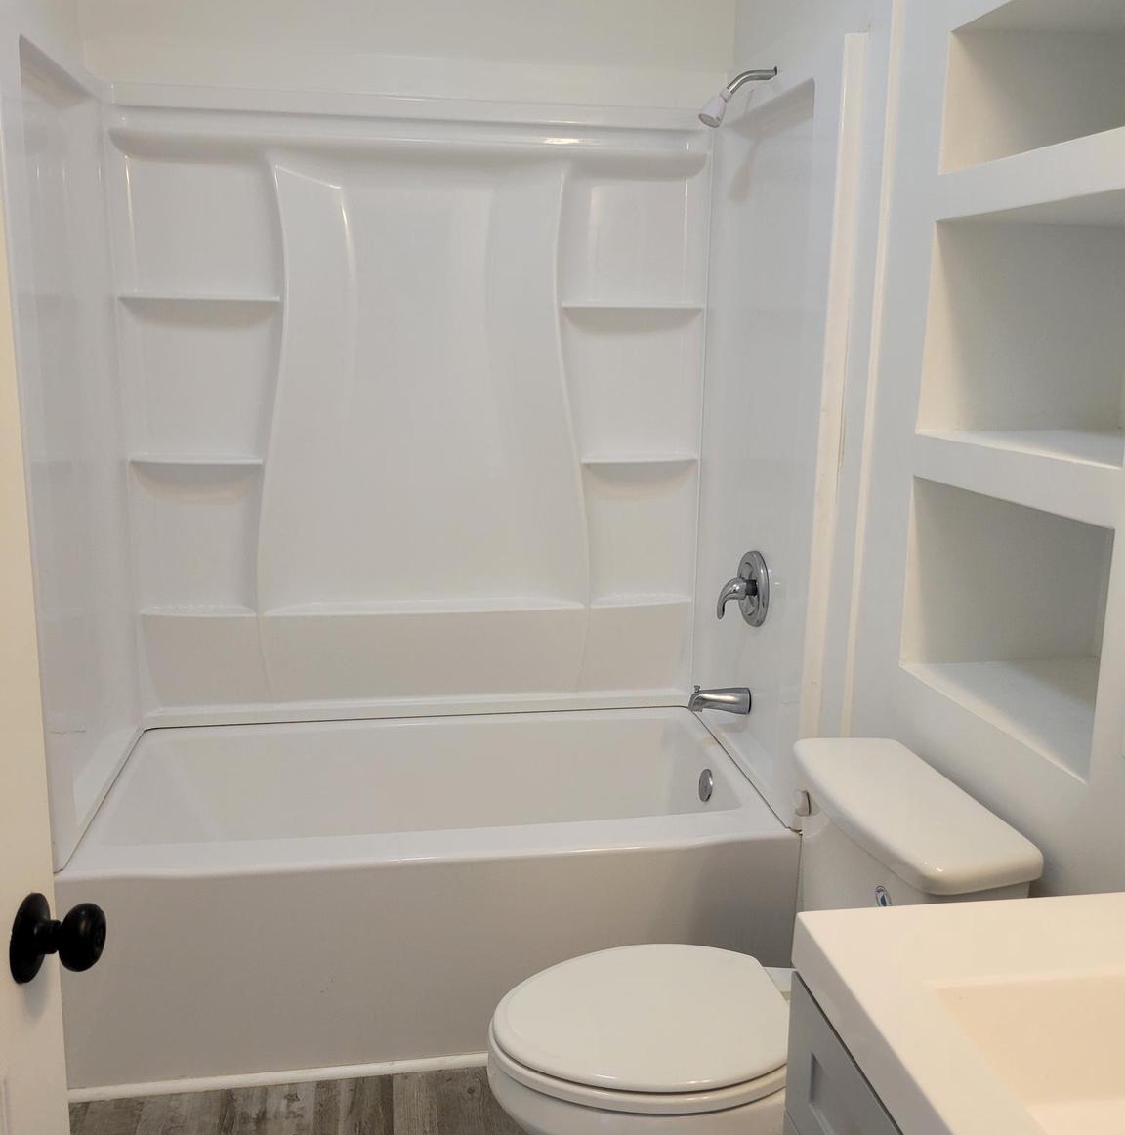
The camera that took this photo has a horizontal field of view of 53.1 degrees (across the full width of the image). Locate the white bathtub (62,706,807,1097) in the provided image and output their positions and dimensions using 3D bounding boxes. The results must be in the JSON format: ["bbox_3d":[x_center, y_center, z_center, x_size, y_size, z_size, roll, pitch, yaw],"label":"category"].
[{"bbox_3d":[-0.291,0.684,2.555,1.443,0.456,0.814,-1,12,-9],"label":"white bathtub"}]

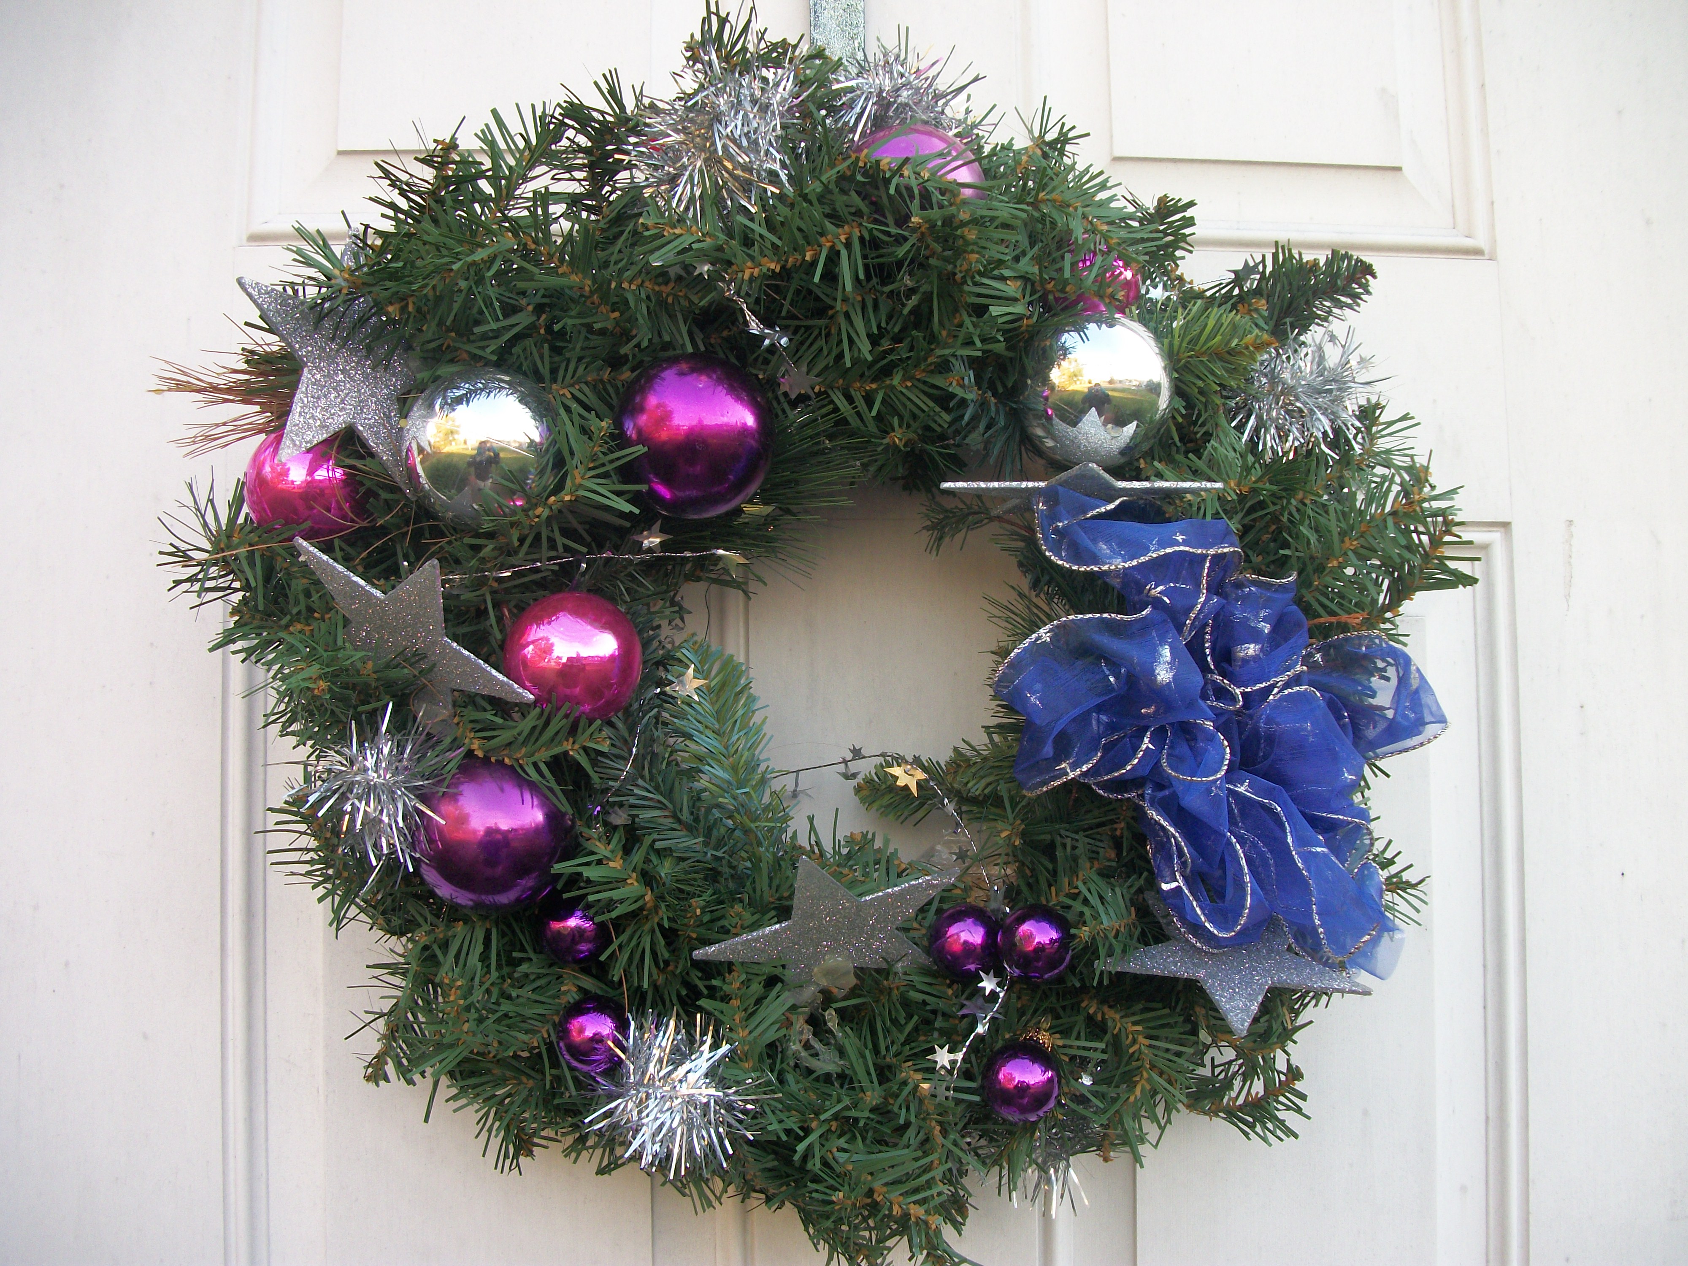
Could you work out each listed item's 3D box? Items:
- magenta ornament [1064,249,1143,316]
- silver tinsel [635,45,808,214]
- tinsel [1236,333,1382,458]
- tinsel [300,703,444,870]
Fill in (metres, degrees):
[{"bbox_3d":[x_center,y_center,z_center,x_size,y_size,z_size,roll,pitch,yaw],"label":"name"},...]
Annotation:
[{"bbox_3d":[0.114,-0.160,0.715,0.045,0.046,0.045,0,-4,-4],"label":"magenta ornament"},{"bbox_3d":[-0.056,-0.221,0.685,0.075,0.075,0.066,0,-4,-3],"label":"silver tinsel"},{"bbox_3d":[0.207,-0.107,0.700,0.064,0.058,0.057,0,-4,-3],"label":"tinsel"},{"bbox_3d":[-0.205,0.067,0.682,0.064,0.073,0.060,0,-4,-4],"label":"tinsel"}]

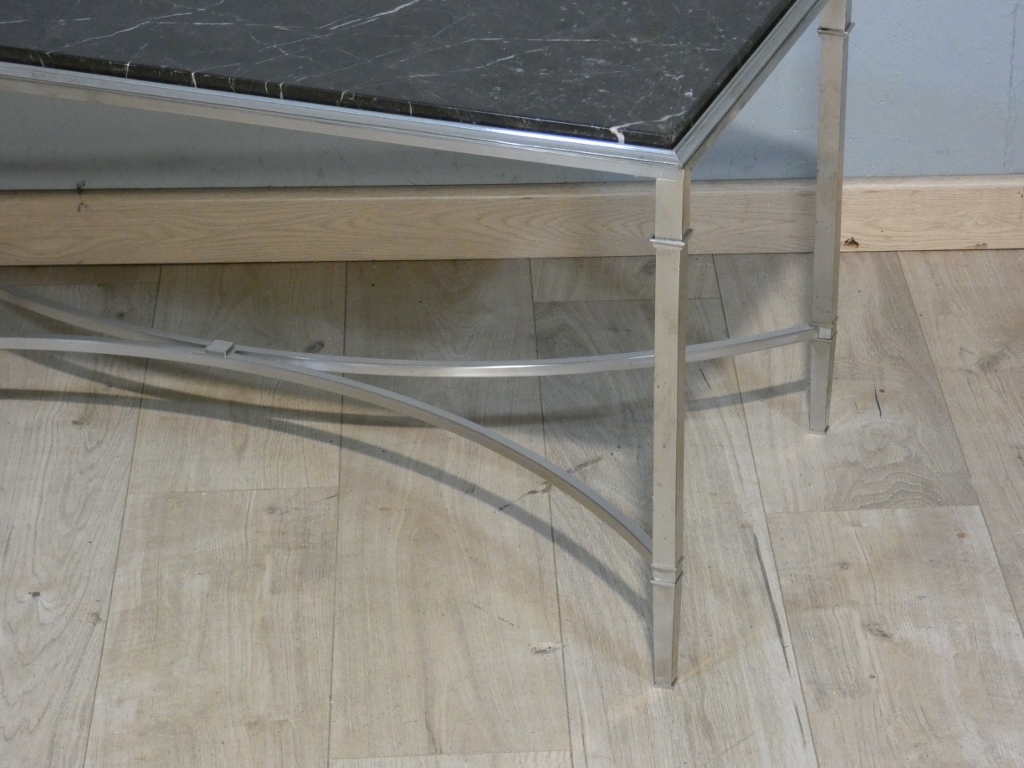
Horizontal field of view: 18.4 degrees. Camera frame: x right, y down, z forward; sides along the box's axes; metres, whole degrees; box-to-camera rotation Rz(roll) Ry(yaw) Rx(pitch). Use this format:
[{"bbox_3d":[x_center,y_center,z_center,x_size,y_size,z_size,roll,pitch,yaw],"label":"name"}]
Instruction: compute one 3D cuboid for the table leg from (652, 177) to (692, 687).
[{"bbox_3d":[0.122,0.043,2.456,0.025,0.447,0.025,9,29,18],"label":"table leg"}]

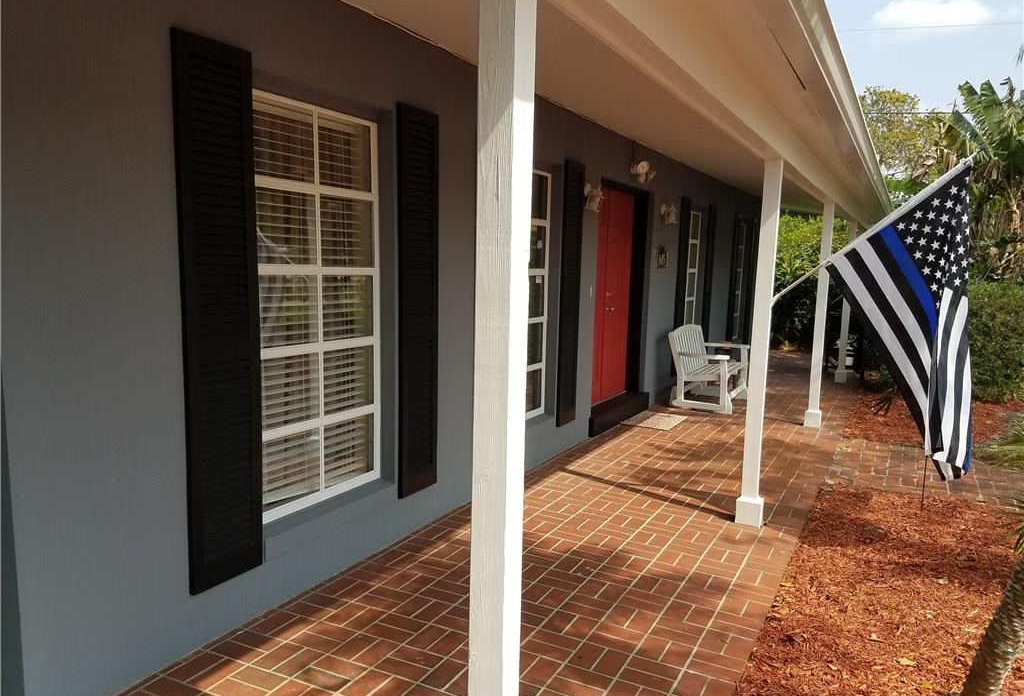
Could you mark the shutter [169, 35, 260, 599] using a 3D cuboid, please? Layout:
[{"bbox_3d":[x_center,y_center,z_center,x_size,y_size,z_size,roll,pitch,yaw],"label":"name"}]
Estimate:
[{"bbox_3d":[-1.112,-0.106,2.939,0.036,2.051,0.338,4,7,27],"label":"shutter"}]

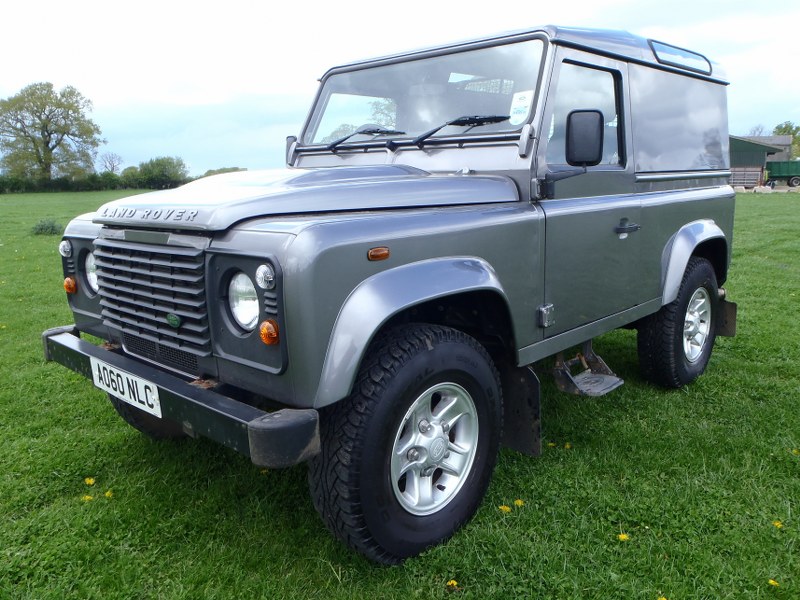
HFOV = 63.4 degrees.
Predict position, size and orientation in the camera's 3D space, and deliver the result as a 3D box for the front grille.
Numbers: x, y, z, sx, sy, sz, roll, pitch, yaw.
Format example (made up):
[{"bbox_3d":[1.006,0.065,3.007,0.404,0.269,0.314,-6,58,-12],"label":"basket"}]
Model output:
[{"bbox_3d":[-0.855,0.005,2.247,0.810,0.390,0.080,9,14,43],"label":"front grille"}]

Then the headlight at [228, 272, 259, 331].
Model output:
[{"bbox_3d":[-0.428,0.002,1.859,0.178,0.178,0.090,9,14,43],"label":"headlight"}]

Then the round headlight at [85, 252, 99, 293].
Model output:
[{"bbox_3d":[-1.226,-0.124,2.644,0.178,0.178,0.080,9,15,43],"label":"round headlight"}]

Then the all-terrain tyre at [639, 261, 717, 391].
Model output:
[{"bbox_3d":[1.691,0.134,3.884,0.240,0.785,0.785,9,15,43],"label":"all-terrain tyre"}]

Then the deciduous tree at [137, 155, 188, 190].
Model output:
[{"bbox_3d":[-28.695,-15.409,78.512,5.800,4.200,5.200,-5,11,-19],"label":"deciduous tree"}]

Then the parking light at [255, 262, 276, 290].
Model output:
[{"bbox_3d":[-0.358,-0.062,1.730,0.072,0.072,0.042,9,15,43],"label":"parking light"}]

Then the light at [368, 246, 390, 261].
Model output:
[{"bbox_3d":[-0.059,-0.133,1.863,0.025,0.037,0.078,9,15,43],"label":"light"}]

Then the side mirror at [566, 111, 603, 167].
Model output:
[{"bbox_3d":[0.712,-0.620,2.484,0.150,0.218,0.060,1,11,14],"label":"side mirror"}]

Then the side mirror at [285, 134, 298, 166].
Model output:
[{"bbox_3d":[-0.606,-0.832,3.727,0.060,0.218,0.150,-7,12,-27],"label":"side mirror"}]

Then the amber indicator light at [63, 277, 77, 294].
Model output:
[{"bbox_3d":[-1.381,-0.068,2.718,0.073,0.073,0.045,9,14,43],"label":"amber indicator light"}]

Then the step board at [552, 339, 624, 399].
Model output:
[{"bbox_3d":[0.848,0.301,2.884,0.200,0.185,0.270,9,15,43],"label":"step board"}]

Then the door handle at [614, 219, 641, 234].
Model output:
[{"bbox_3d":[1.041,-0.337,2.970,0.060,0.080,0.170,9,14,43],"label":"door handle"}]

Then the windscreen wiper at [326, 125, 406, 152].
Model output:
[{"bbox_3d":[-0.157,-0.786,3.149,0.515,0.105,0.050,9,-7,43],"label":"windscreen wiper"}]

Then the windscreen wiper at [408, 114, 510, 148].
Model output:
[{"bbox_3d":[0.246,-0.703,2.704,0.490,0.125,0.050,9,-14,43],"label":"windscreen wiper"}]

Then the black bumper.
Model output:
[{"bbox_3d":[-0.876,0.278,2.268,1.720,0.120,0.190,9,14,43],"label":"black bumper"}]

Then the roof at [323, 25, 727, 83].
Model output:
[{"bbox_3d":[0.784,-1.355,3.777,1.480,0.210,2.080,9,15,43],"label":"roof"}]

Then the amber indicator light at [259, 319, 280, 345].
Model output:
[{"bbox_3d":[-0.352,0.087,1.752,0.073,0.073,0.045,9,14,43],"label":"amber indicator light"}]

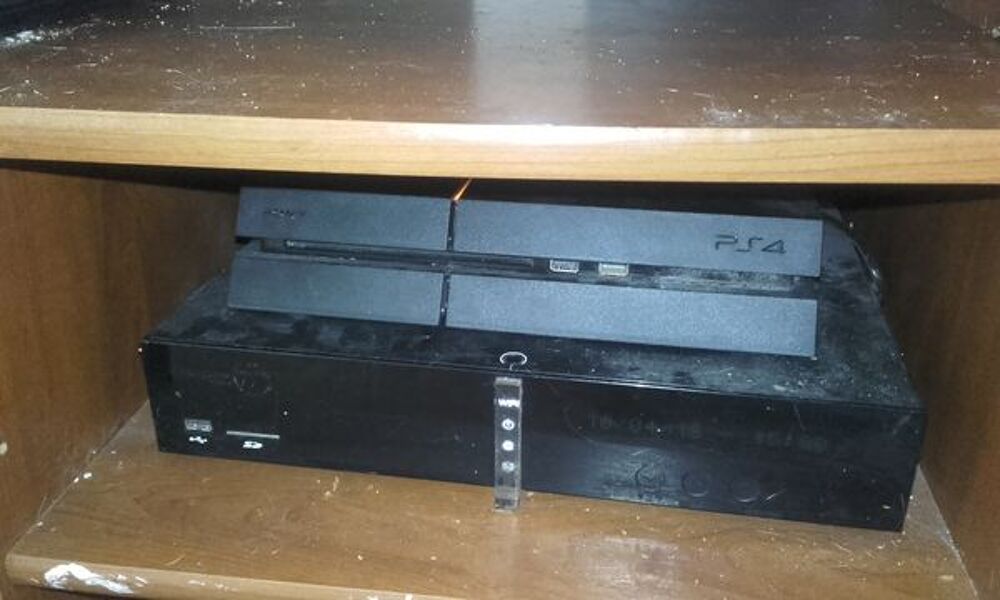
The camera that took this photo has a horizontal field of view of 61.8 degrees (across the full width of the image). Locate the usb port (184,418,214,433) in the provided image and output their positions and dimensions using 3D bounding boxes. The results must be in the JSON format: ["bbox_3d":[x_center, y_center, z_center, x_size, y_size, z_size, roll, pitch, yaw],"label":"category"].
[{"bbox_3d":[-0.142,0.058,0.399,0.013,0.005,0.008,4,26,9],"label":"usb port"}]

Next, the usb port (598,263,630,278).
[{"bbox_3d":[0.053,-0.016,0.390,0.014,0.006,0.009,4,26,10],"label":"usb port"}]

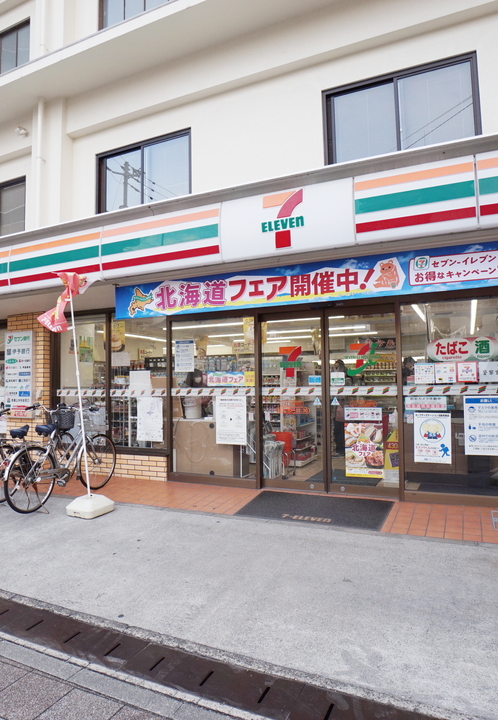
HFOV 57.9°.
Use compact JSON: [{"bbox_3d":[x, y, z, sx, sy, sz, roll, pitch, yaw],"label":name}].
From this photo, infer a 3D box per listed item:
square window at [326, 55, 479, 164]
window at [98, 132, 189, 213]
[{"bbox_3d":[1.822,-2.963,5.593,1.810,1.180,0.120,-2,-2,25],"label":"square window"},{"bbox_3d":[-1.634,-2.742,6.841,1.720,1.180,0.100,-2,-2,24],"label":"window"}]

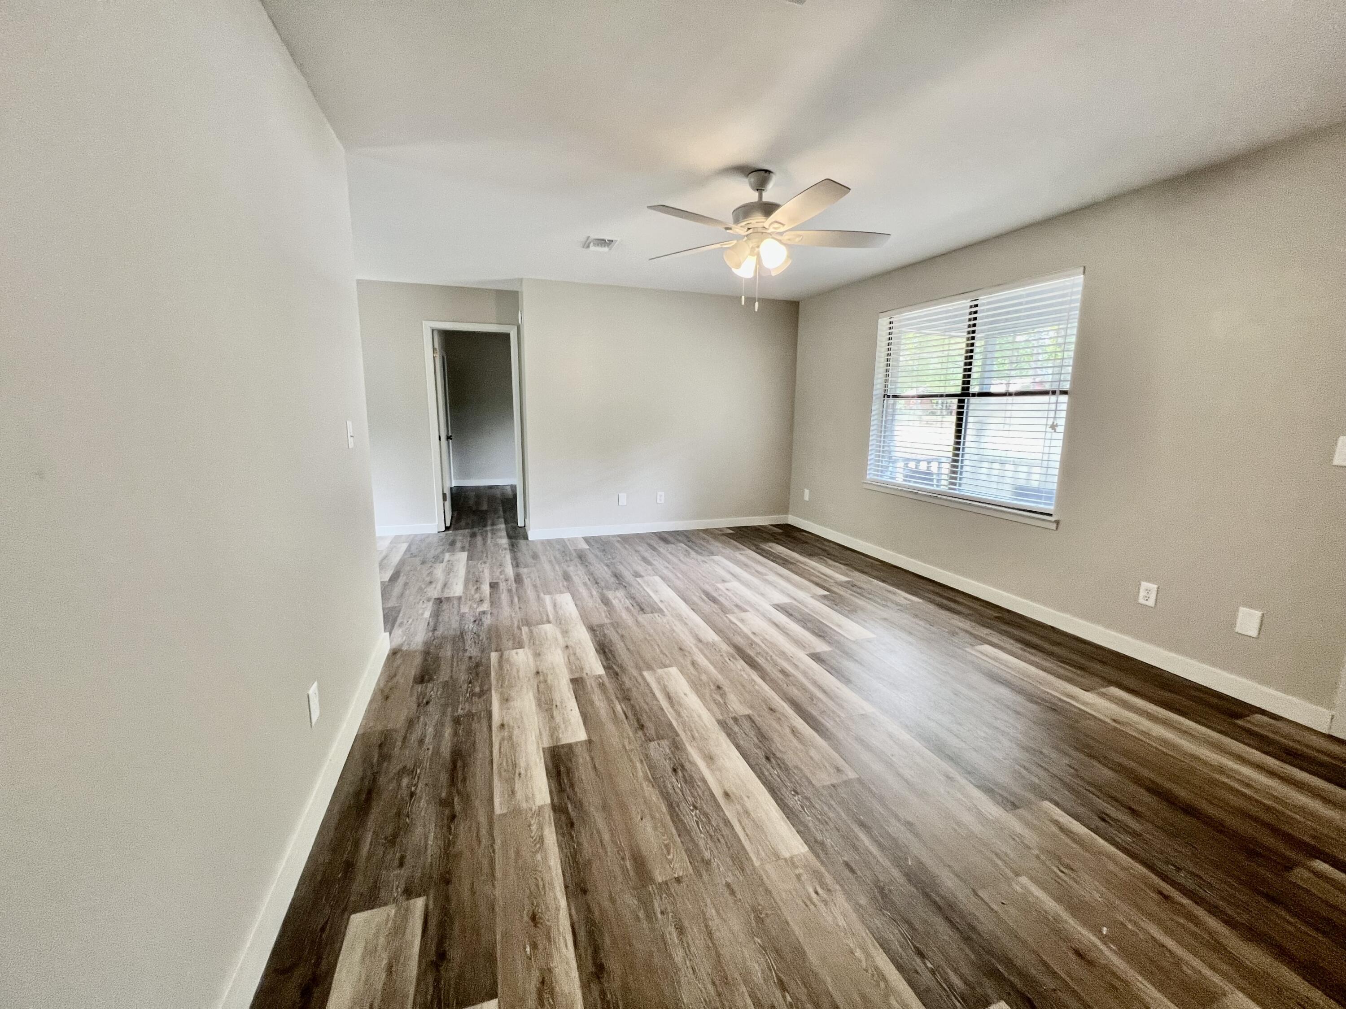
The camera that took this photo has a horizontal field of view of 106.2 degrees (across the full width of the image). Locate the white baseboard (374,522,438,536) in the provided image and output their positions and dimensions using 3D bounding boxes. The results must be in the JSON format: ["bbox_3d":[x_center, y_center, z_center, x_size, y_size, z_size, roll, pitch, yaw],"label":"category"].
[{"bbox_3d":[-2.741,0.260,5.131,0.640,0.094,0.015,-3,11,-20],"label":"white baseboard"}]

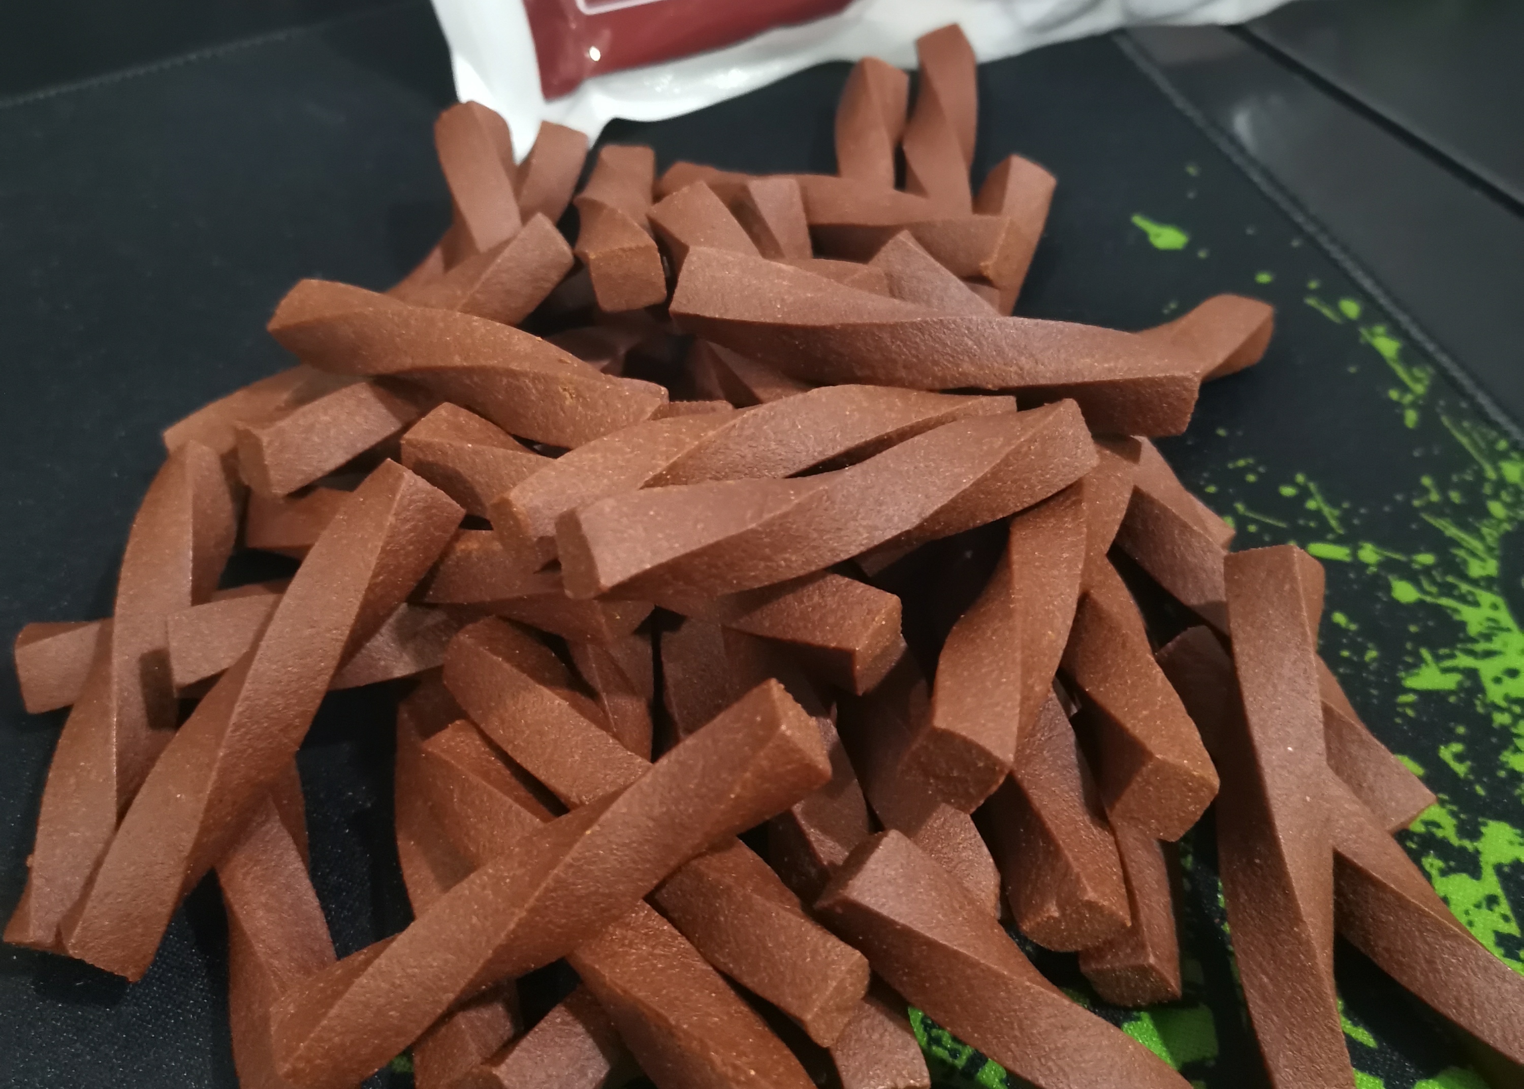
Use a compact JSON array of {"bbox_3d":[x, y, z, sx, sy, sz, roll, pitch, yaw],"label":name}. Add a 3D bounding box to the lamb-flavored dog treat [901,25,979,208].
[{"bbox_3d":[0.033,-0.070,0.269,0.013,0.013,0.062,0,55,2],"label":"lamb-flavored dog treat"}]

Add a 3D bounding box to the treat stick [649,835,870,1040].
[{"bbox_3d":[-0.015,0.032,0.181,0.065,0.013,0.013,38,61,26],"label":"treat stick"}]

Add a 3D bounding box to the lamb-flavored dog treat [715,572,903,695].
[{"bbox_3d":[-0.016,0.008,0.195,0.062,0.013,0.013,9,51,10],"label":"lamb-flavored dog treat"}]

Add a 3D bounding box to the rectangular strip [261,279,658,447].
[{"bbox_3d":[-0.048,-0.028,0.240,0.071,0.013,0.013,16,54,26],"label":"rectangular strip"}]

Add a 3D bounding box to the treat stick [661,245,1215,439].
[{"bbox_3d":[0.026,-0.030,0.230,0.076,0.013,0.013,10,54,1],"label":"treat stick"}]

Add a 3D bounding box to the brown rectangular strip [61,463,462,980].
[{"bbox_3d":[-0.064,0.021,0.201,0.012,0.012,0.071,23,69,17],"label":"brown rectangular strip"}]

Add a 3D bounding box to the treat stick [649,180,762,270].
[{"bbox_3d":[0.005,-0.030,0.238,0.012,0.012,0.071,-28,65,-19],"label":"treat stick"}]

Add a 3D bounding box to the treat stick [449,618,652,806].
[{"bbox_3d":[-0.016,0.035,0.201,0.013,0.013,0.071,-38,61,-25],"label":"treat stick"}]

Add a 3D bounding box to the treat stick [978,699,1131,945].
[{"bbox_3d":[0.039,0.021,0.219,0.013,0.013,0.075,-1,46,-1],"label":"treat stick"}]

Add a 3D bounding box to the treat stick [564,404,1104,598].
[{"bbox_3d":[0.009,-0.007,0.191,0.064,0.013,0.013,-13,50,-8],"label":"treat stick"}]

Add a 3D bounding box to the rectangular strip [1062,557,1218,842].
[{"bbox_3d":[0.050,0.010,0.220,0.013,0.013,0.075,0,36,-1],"label":"rectangular strip"}]

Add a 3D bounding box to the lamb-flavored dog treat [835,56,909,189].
[{"bbox_3d":[0.019,-0.061,0.273,0.012,0.012,0.071,3,53,2],"label":"lamb-flavored dog treat"}]

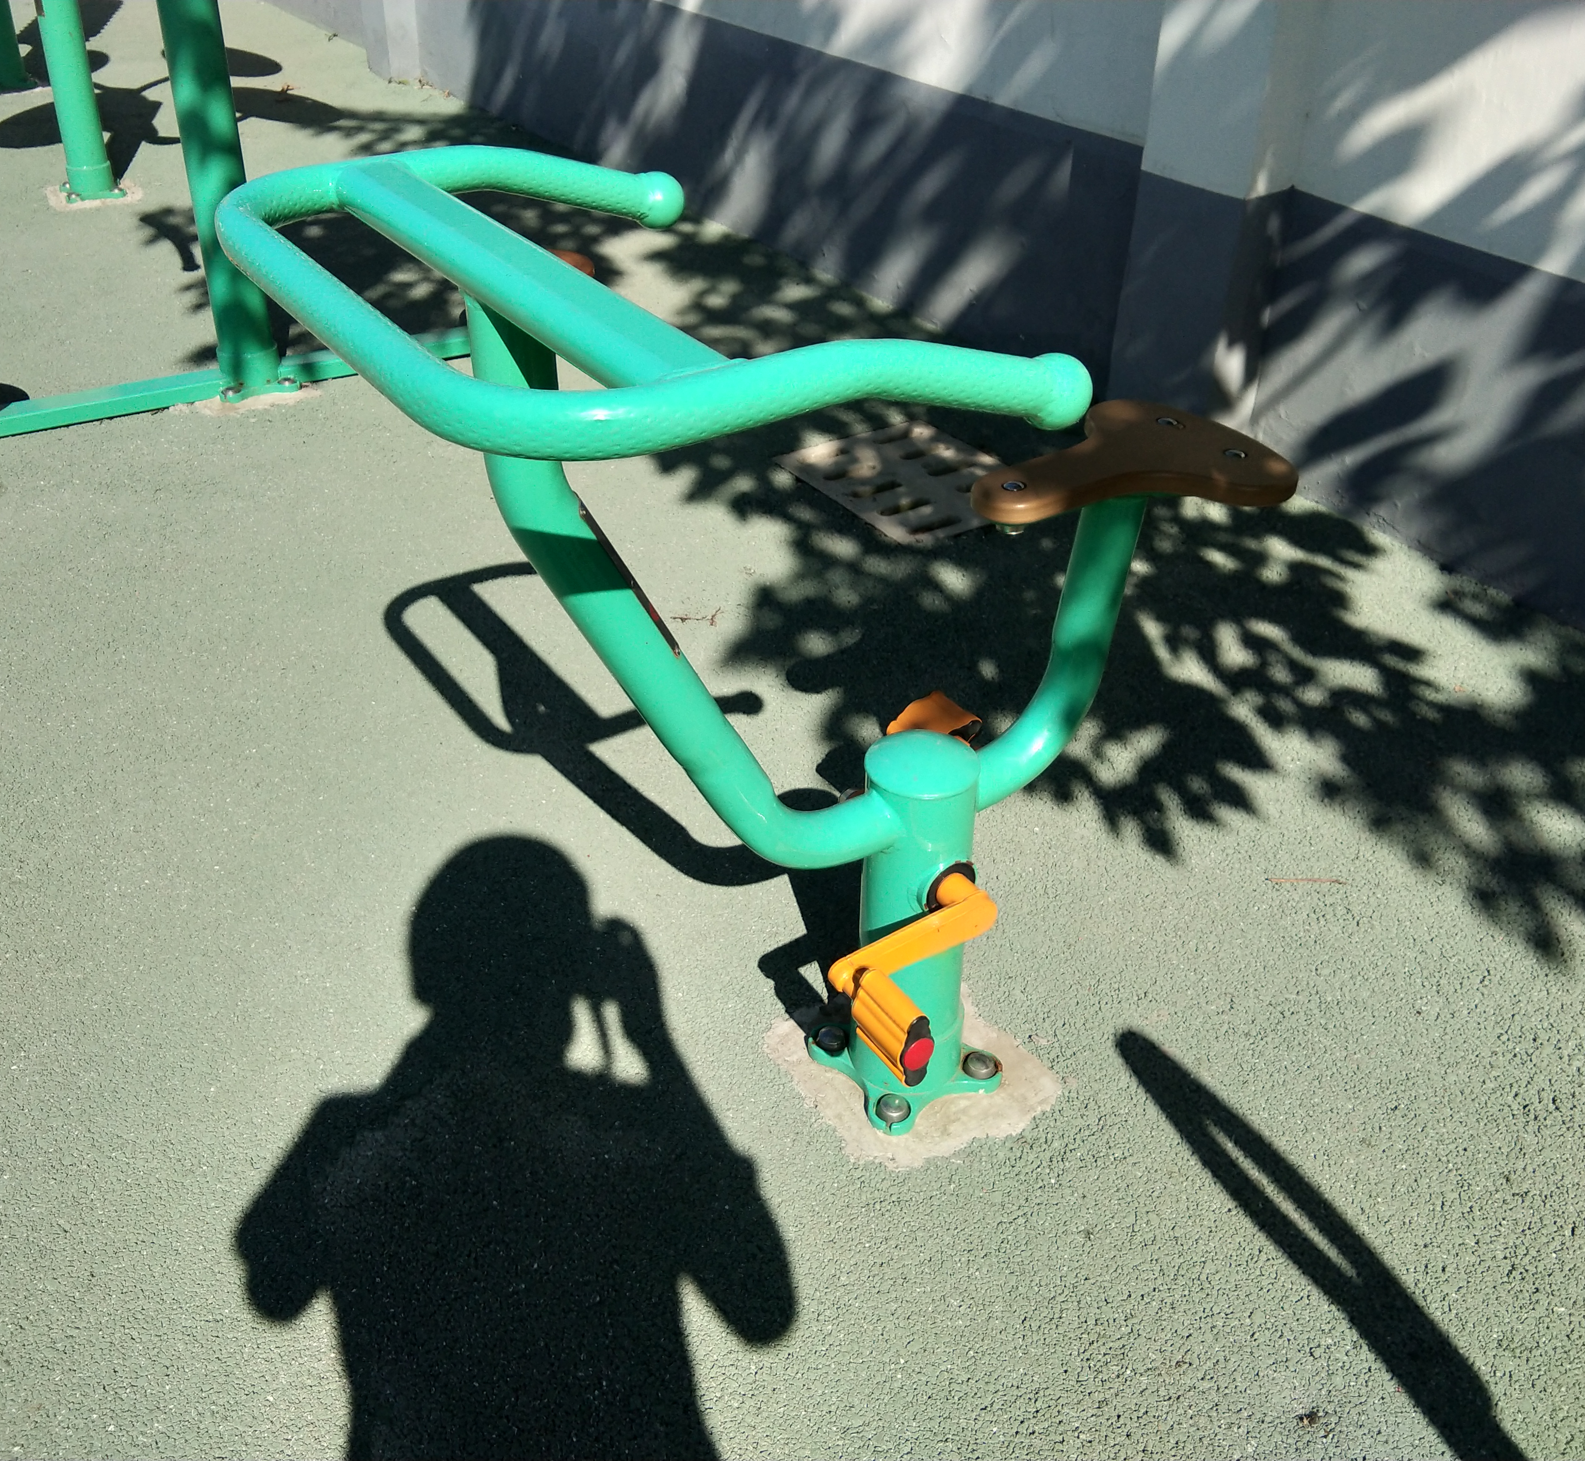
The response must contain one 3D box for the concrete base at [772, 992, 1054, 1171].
[{"bbox_3d":[0.135,0.364,1.914,0.258,0.030,0.258,-16,35,-26],"label":"concrete base"}]

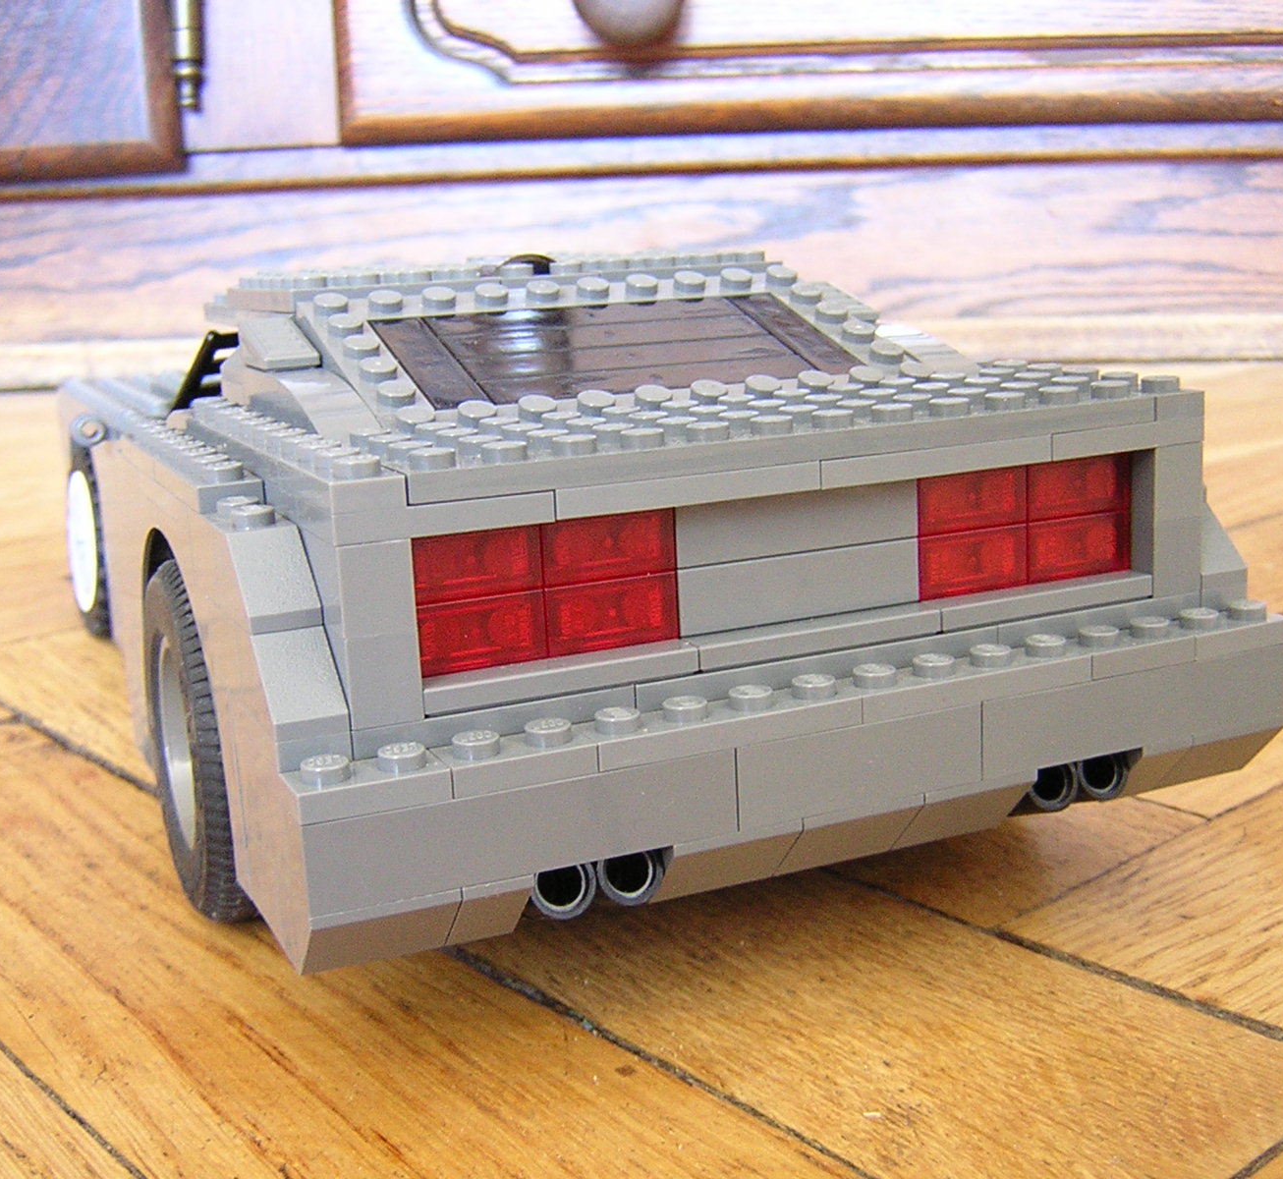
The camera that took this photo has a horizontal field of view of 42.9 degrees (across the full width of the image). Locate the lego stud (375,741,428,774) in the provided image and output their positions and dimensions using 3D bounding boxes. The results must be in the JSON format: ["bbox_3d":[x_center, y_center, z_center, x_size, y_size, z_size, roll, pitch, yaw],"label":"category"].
[{"bbox_3d":[-0.024,0.017,0.166,0.005,0.002,0.005,-8,13,-23],"label":"lego stud"}]

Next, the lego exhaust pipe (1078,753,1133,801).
[{"bbox_3d":[0.055,0.021,0.208,0.008,0.008,0.013,-8,13,-22],"label":"lego exhaust pipe"}]

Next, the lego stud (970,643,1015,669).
[{"bbox_3d":[0.042,0.008,0.194,0.005,0.002,0.005,-3,12,1],"label":"lego stud"}]

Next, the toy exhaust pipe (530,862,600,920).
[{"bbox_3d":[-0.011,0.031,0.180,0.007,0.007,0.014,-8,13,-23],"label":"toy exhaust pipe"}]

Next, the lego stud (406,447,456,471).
[{"bbox_3d":[-0.022,-0.013,0.171,0.005,0.002,0.005,-8,13,-22],"label":"lego stud"}]

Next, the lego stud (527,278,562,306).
[{"bbox_3d":[-0.015,-0.044,0.244,0.005,0.002,0.005,5,30,-3],"label":"lego stud"}]

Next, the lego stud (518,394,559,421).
[{"bbox_3d":[-0.013,-0.023,0.207,0.005,0.002,0.005,5,30,-3],"label":"lego stud"}]

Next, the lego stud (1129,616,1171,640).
[{"bbox_3d":[0.063,0.005,0.203,0.005,0.002,0.005,-3,12,1],"label":"lego stud"}]

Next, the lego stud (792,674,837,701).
[{"bbox_3d":[0.020,0.011,0.185,0.005,0.002,0.005,-3,12,1],"label":"lego stud"}]

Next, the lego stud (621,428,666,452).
[{"bbox_3d":[0.000,-0.017,0.180,0.005,0.002,0.005,-3,12,1],"label":"lego stud"}]

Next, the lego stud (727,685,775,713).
[{"bbox_3d":[0.012,0.012,0.181,0.005,0.002,0.005,-3,12,1],"label":"lego stud"}]

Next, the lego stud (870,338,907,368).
[{"bbox_3d":[0.035,-0.034,0.233,0.005,0.002,0.005,4,30,-3],"label":"lego stud"}]

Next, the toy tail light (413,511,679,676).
[{"bbox_3d":[-0.011,-0.001,0.180,0.032,0.016,0.005,-8,13,-23],"label":"toy tail light"}]

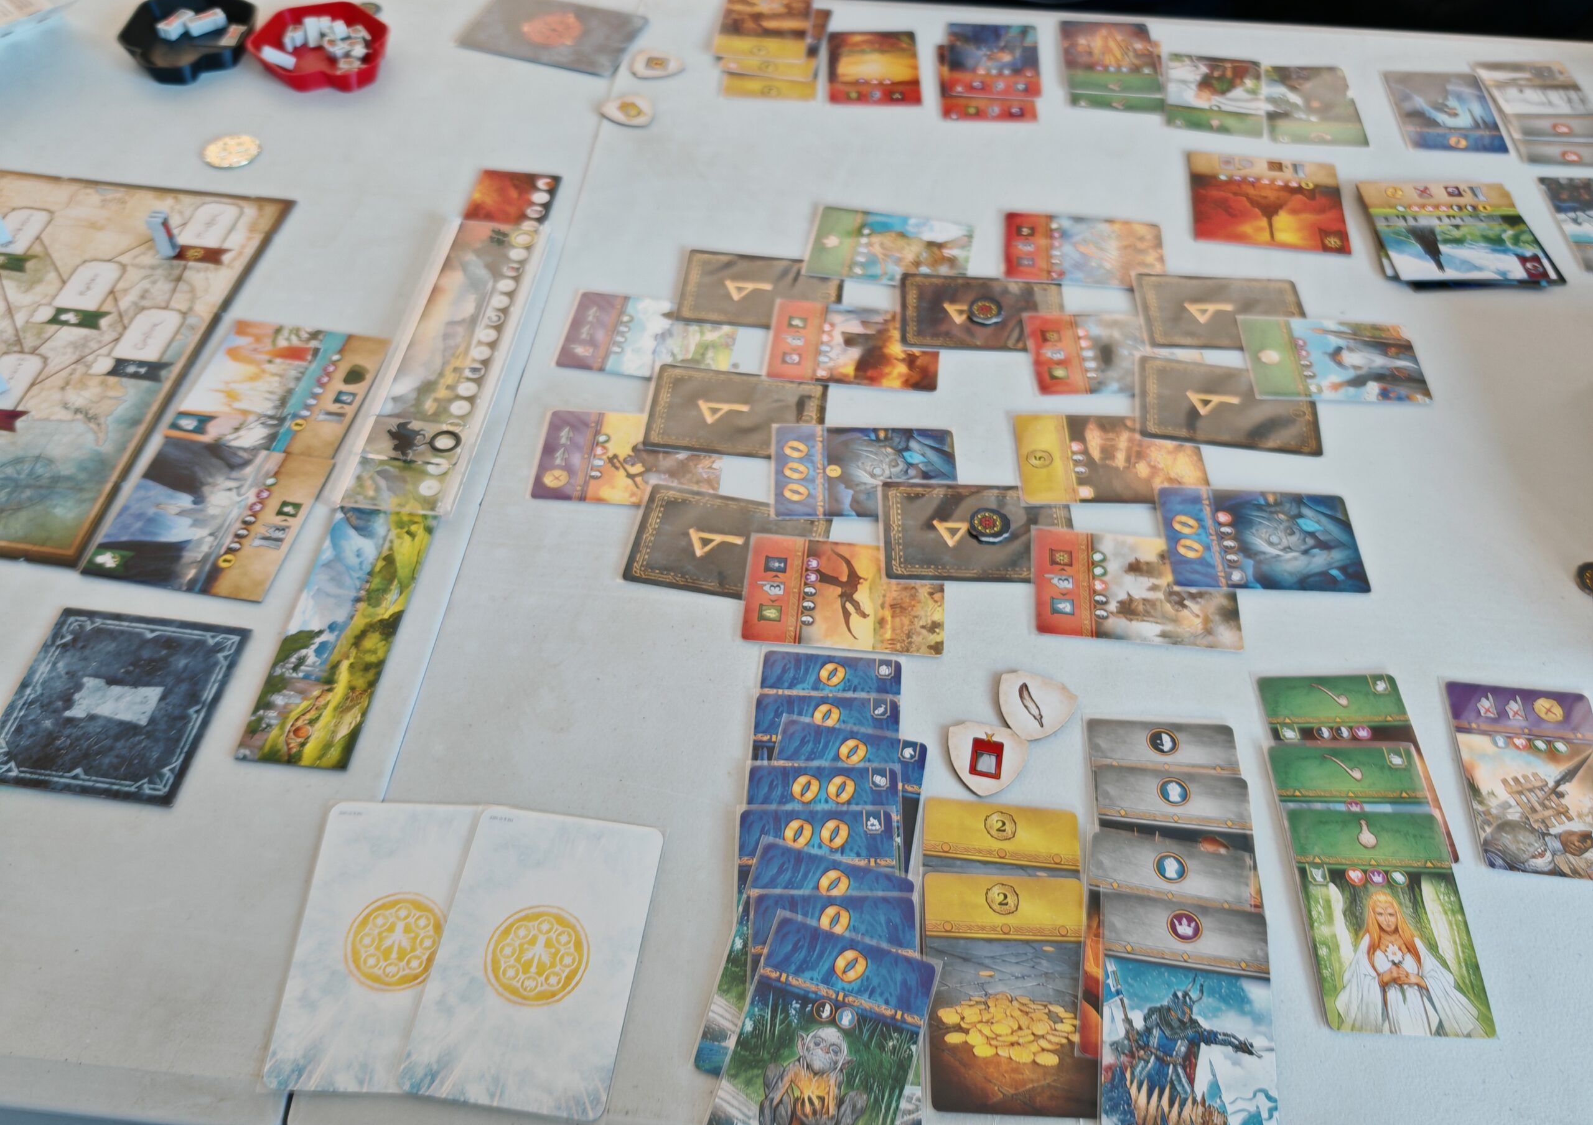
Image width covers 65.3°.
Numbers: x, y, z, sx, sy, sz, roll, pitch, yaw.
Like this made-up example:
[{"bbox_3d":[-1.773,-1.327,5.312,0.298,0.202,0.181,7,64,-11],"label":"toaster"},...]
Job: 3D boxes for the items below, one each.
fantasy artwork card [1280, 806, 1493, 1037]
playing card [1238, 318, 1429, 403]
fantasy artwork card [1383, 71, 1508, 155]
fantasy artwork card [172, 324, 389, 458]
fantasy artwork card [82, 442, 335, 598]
[{"bbox_3d":[0.170,0.102,0.358,0.046,0.001,0.069,3,53,2],"label":"fantasy artwork card"},{"bbox_3d":[0.257,-0.097,0.592,0.080,0.001,0.054,3,53,2],"label":"playing card"},{"bbox_3d":[0.325,-0.227,0.624,0.047,0.002,0.071,4,53,3],"label":"fantasy artwork card"},{"bbox_3d":[-0.200,-0.069,0.484,0.066,0.002,0.066,7,53,5],"label":"fantasy artwork card"},{"bbox_3d":[-0.209,-0.017,0.444,0.066,0.002,0.066,8,53,5],"label":"fantasy artwork card"}]

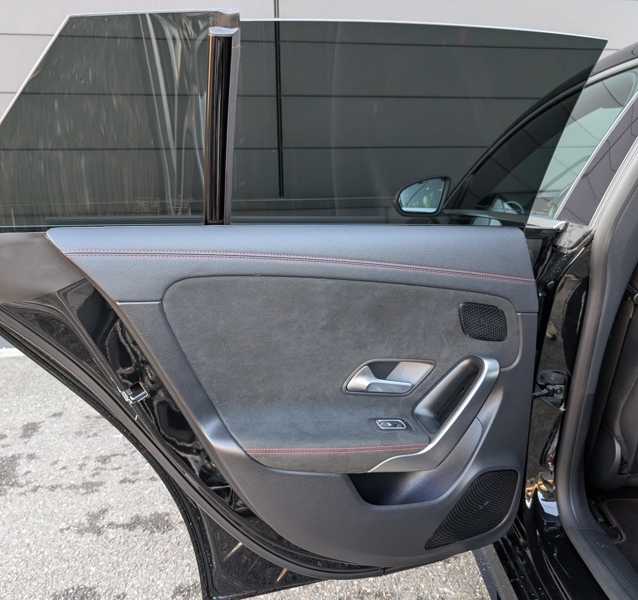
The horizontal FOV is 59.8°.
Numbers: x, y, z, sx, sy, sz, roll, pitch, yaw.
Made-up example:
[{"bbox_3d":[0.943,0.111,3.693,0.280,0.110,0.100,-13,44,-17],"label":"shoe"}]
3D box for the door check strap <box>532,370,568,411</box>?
[{"bbox_3d":[0.488,0.192,1.175,0.075,0.080,0.065,-1,13,-3],"label":"door check strap"}]

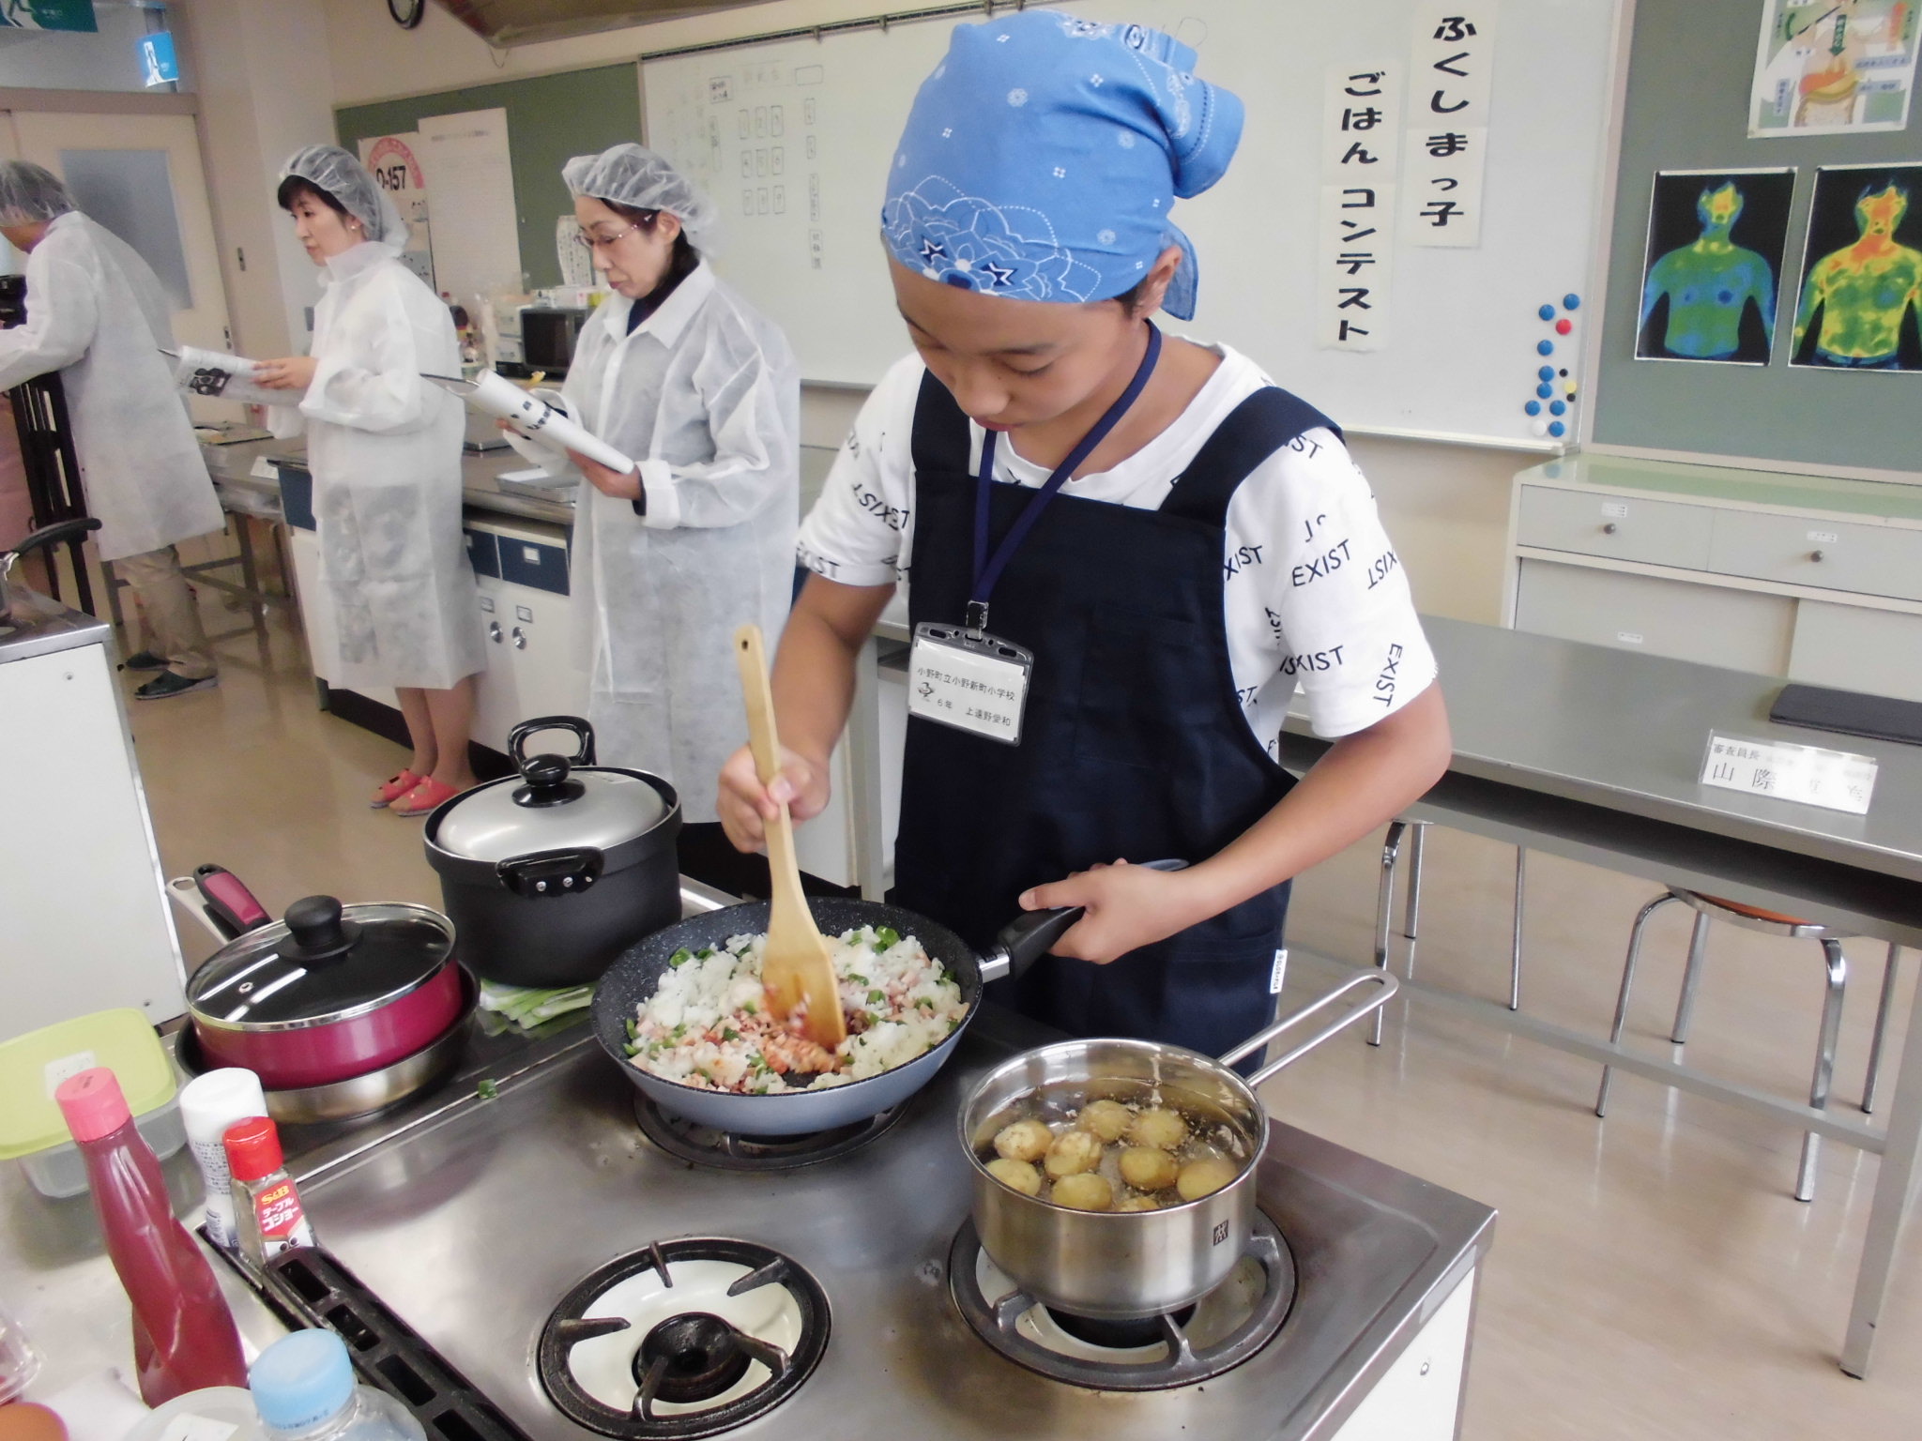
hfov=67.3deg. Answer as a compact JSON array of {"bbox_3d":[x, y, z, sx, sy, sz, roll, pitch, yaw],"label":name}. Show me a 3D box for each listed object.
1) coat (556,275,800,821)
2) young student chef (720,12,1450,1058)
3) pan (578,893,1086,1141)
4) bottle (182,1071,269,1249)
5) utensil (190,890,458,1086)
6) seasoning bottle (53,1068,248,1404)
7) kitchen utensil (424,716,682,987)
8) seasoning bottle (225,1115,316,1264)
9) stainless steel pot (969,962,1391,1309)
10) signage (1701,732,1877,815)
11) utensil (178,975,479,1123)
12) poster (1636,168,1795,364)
[{"bbox_3d":[-0.505,-0.293,2.685,0.390,1.070,0.470,-18,24,-38],"label":"coat"},{"bbox_3d":[0.083,0.231,1.202,0.500,1.500,0.440,11,23,33],"label":"young student chef"},{"bbox_3d":[-0.039,0.186,1.079,0.460,0.102,0.282,-7,20,-17],"label":"pan"},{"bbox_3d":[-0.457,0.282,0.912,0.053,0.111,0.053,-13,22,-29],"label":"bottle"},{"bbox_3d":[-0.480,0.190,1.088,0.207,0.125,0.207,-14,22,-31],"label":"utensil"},{"bbox_3d":[-0.428,0.270,0.770,0.062,0.198,0.055,-13,22,-28],"label":"seasoning bottle"},{"bbox_3d":[-0.350,0.112,1.268,0.220,0.174,0.310,-6,20,-14],"label":"kitchen utensil"},{"bbox_3d":[-0.423,0.288,0.879,0.038,0.092,0.038,13,24,37],"label":"seasoning bottle"},{"bbox_3d":[0.155,0.249,0.904,0.340,0.092,0.180,-13,22,-31],"label":"stainless steel pot"},{"bbox_3d":[1.022,0.060,1.784,0.182,0.062,0.055,13,24,36],"label":"signage"},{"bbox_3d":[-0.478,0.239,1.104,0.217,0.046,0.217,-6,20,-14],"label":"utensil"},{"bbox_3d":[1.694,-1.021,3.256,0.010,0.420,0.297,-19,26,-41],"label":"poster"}]

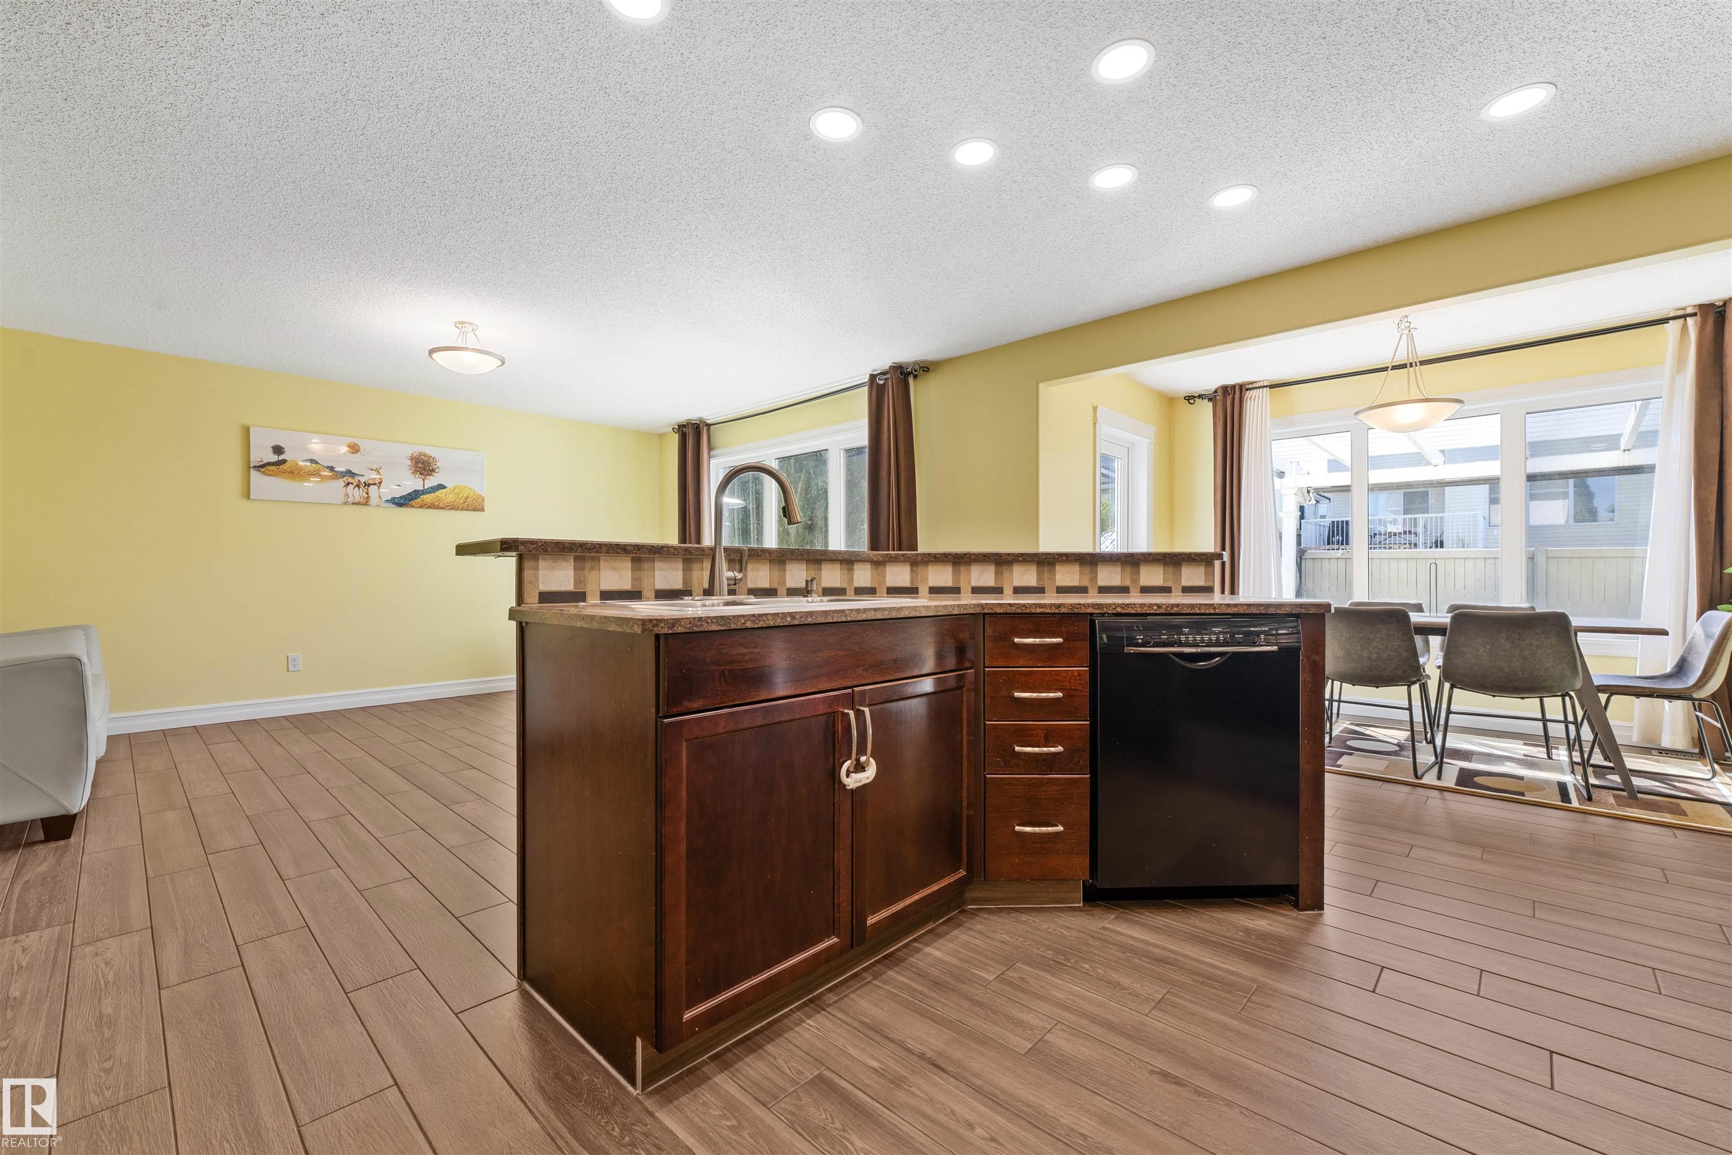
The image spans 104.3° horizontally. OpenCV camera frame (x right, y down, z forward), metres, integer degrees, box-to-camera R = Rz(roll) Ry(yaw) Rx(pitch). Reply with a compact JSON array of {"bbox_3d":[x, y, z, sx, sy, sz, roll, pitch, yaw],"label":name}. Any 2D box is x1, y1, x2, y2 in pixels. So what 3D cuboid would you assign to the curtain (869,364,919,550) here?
[{"bbox_3d":[0.200,-0.227,4.594,0.420,2.380,0.120,0,0,42],"label":"curtain"}]

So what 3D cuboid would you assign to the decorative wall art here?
[{"bbox_3d":[-3.753,-0.798,5.188,0.035,0.500,1.466,0,0,44],"label":"decorative wall art"}]

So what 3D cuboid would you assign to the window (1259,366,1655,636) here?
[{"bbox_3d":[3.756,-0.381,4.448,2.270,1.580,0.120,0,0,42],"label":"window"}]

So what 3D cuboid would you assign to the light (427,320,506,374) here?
[{"bbox_3d":[-2.294,-1.314,3.880,0.380,0.290,0.380,0,0,42],"label":"light"}]

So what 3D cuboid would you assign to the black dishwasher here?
[{"bbox_3d":[0.956,0.535,2.263,0.600,0.845,0.600,0,0,-3],"label":"black dishwasher"}]

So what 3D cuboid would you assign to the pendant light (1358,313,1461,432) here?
[{"bbox_3d":[3.081,-1.145,3.830,0.478,0.640,0.478,0,0,42],"label":"pendant light"}]

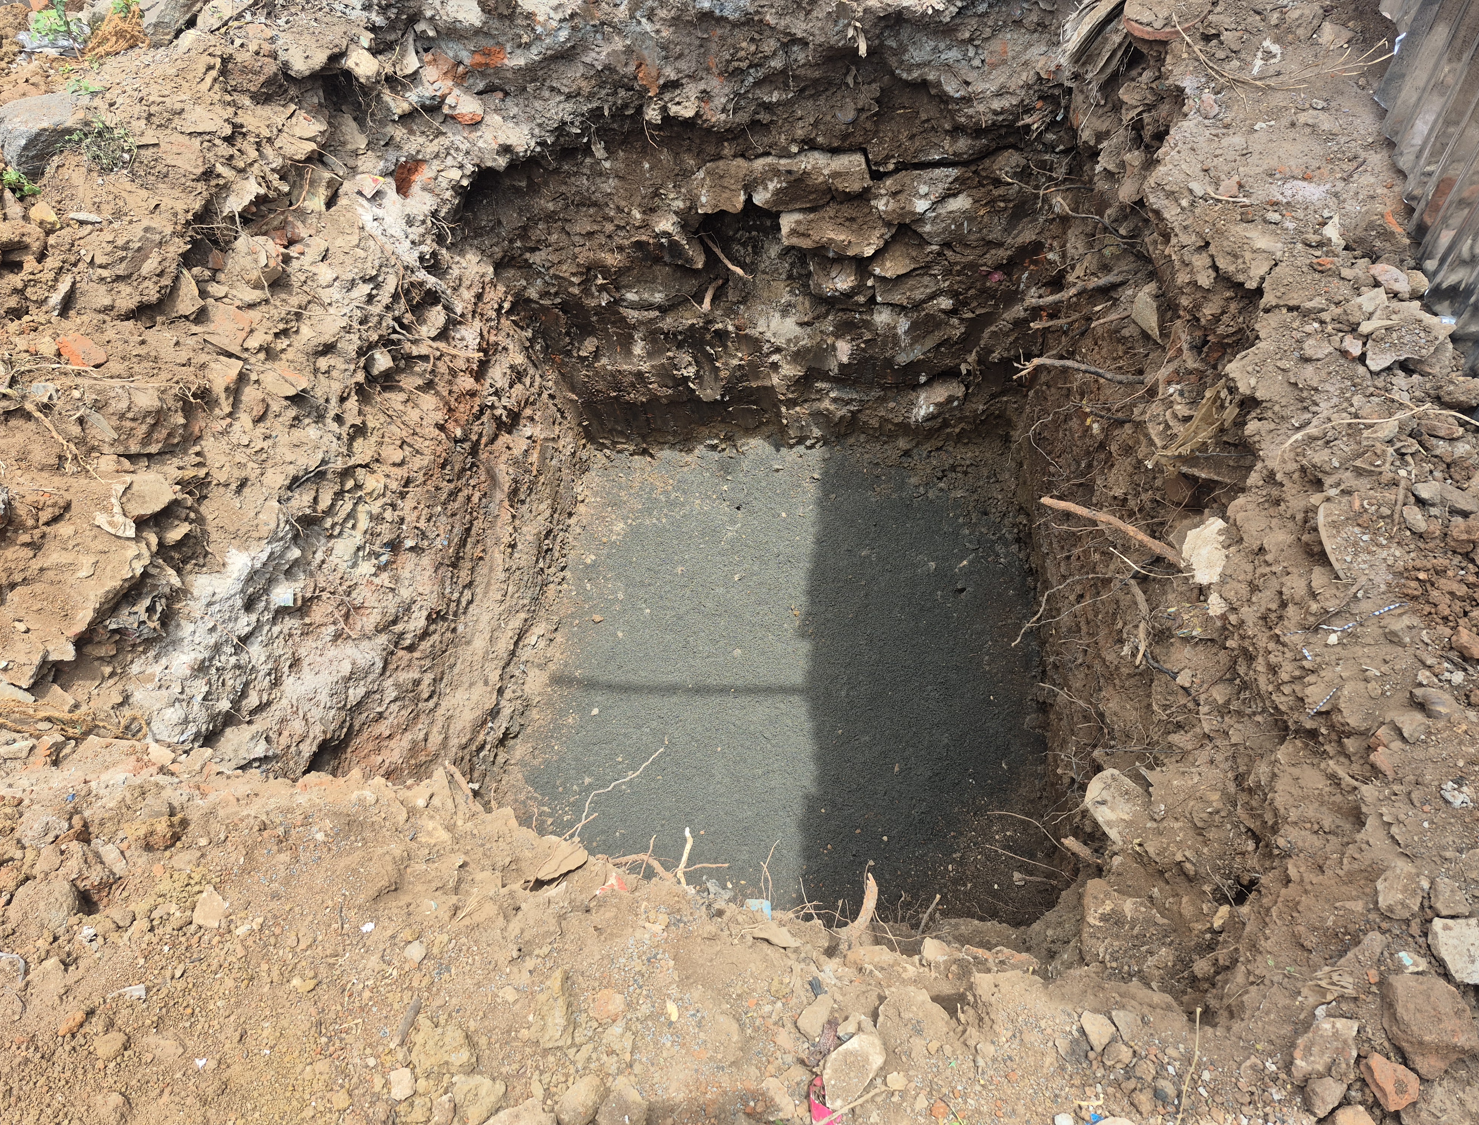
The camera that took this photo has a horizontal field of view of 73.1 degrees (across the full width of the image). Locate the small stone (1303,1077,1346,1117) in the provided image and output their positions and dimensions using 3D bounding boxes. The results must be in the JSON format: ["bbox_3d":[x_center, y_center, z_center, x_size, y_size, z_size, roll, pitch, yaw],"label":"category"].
[{"bbox_3d":[0.744,0.675,1.269,0.054,0.026,0.029,-35,67,-17],"label":"small stone"}]

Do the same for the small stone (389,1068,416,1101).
[{"bbox_3d":[-0.425,0.660,1.260,0.028,0.017,0.033,-11,62,-6],"label":"small stone"}]

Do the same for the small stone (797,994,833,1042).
[{"bbox_3d":[0.100,0.588,1.295,0.030,0.023,0.056,35,67,17],"label":"small stone"}]

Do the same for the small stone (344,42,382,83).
[{"bbox_3d":[-0.863,-1.144,2.285,0.088,0.066,0.075,40,69,19],"label":"small stone"}]

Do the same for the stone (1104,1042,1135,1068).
[{"bbox_3d":[0.481,0.625,1.265,0.036,0.021,0.030,10,62,5],"label":"stone"}]

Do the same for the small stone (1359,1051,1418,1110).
[{"bbox_3d":[0.802,0.641,1.234,0.043,0.035,0.070,-25,65,-13],"label":"small stone"}]

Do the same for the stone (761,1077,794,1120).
[{"bbox_3d":[0.050,0.673,1.250,0.030,0.021,0.049,-17,63,-9],"label":"stone"}]

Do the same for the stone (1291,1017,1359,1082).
[{"bbox_3d":[0.757,0.630,1.284,0.076,0.042,0.076,6,62,3],"label":"stone"}]

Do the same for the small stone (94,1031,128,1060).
[{"bbox_3d":[-0.801,0.615,1.270,0.040,0.020,0.032,-15,63,-8],"label":"small stone"}]

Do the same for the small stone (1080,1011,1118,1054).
[{"bbox_3d":[0.460,0.602,1.277,0.037,0.024,0.052,-16,63,-8],"label":"small stone"}]

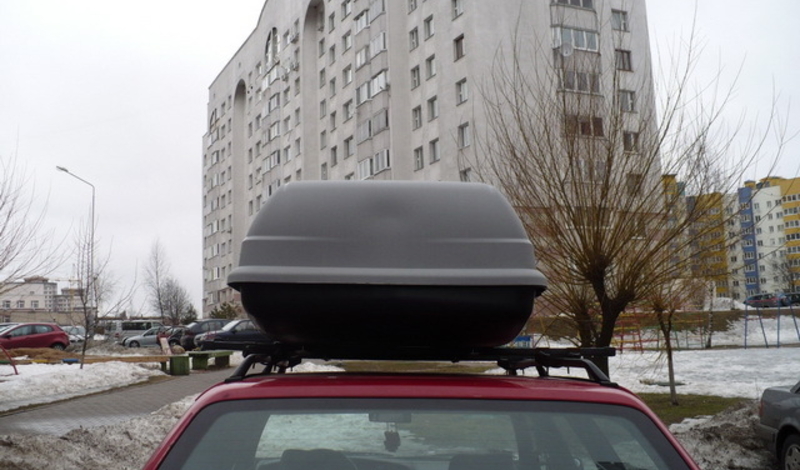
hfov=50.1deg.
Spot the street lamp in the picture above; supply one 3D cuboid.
[{"bbox_3d":[-14.421,1.266,38.000,1.700,8.600,0.300,1,-6,-17],"label":"street lamp"}]

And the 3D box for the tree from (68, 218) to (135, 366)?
[{"bbox_3d":[-9.425,1.847,27.000,2.100,4.700,2.000,-1,-6,0],"label":"tree"}]

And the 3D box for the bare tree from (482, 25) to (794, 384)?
[{"bbox_3d":[4.622,-0.507,17.000,5.900,7.400,5.600,-1,-6,0],"label":"bare tree"}]

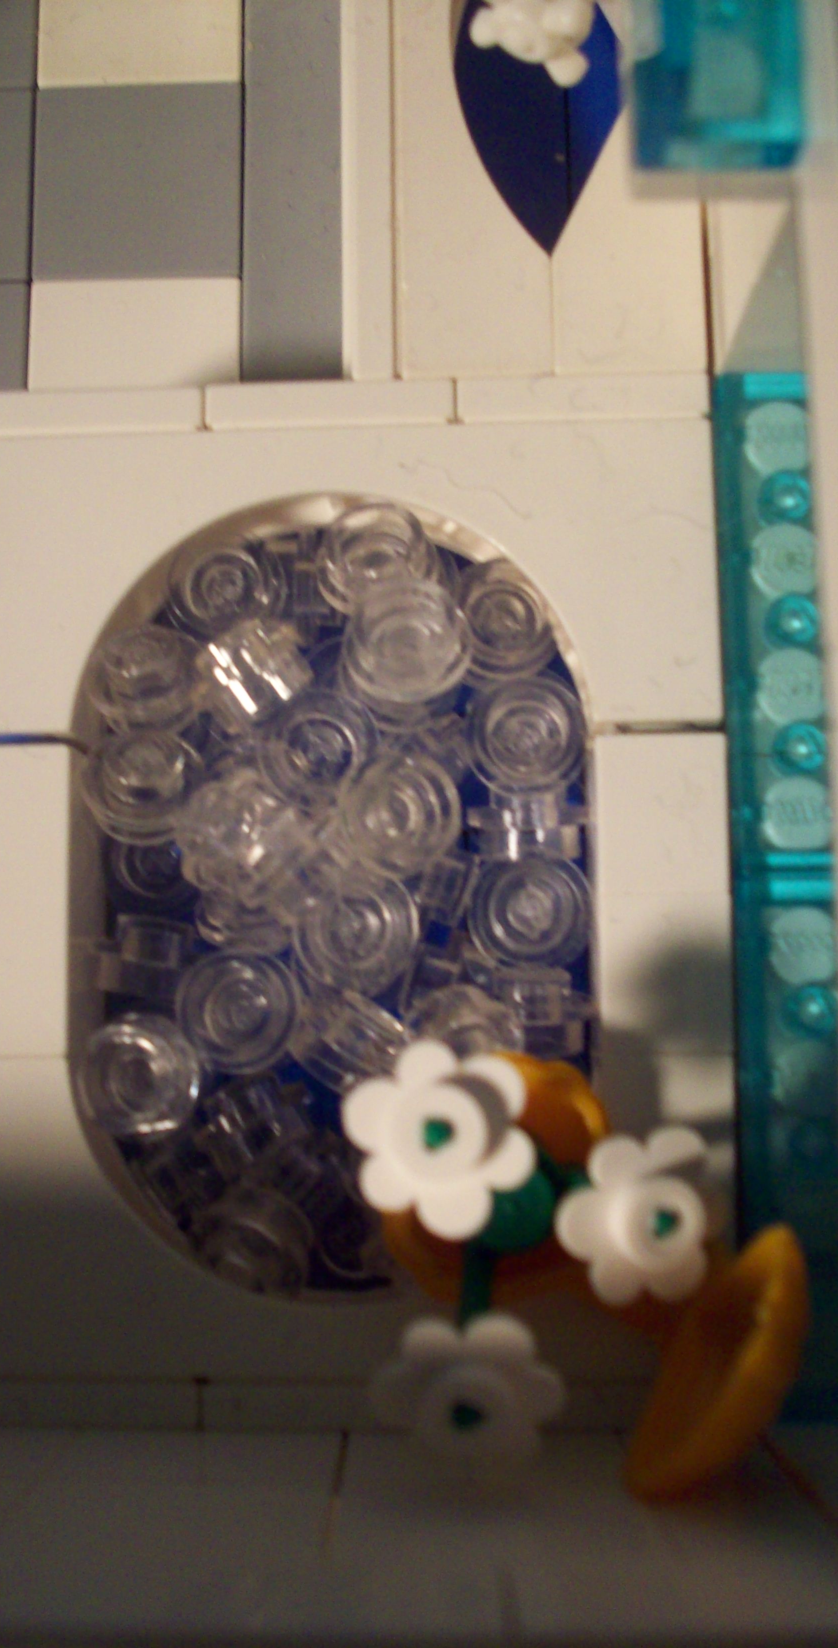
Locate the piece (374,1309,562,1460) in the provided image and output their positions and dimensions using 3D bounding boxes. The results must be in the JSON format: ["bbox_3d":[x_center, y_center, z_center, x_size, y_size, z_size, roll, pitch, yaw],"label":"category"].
[{"bbox_3d":[0.003,0.030,0.092,0.010,0.003,0.010,0,100,2],"label":"piece"}]

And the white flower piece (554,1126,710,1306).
[{"bbox_3d":[0.012,0.021,0.092,0.010,0.003,0.010,0,78,-19],"label":"white flower piece"}]

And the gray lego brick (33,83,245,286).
[{"bbox_3d":[-0.021,-0.049,0.136,0.016,0.003,0.016,-1,82,2],"label":"gray lego brick"}]

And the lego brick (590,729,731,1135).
[{"bbox_3d":[0.015,0.006,0.111,0.008,0.008,0.022,-1,82,2],"label":"lego brick"}]

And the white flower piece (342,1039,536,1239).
[{"bbox_3d":[0.001,0.016,0.088,0.010,0.003,0.010,0,74,12],"label":"white flower piece"}]

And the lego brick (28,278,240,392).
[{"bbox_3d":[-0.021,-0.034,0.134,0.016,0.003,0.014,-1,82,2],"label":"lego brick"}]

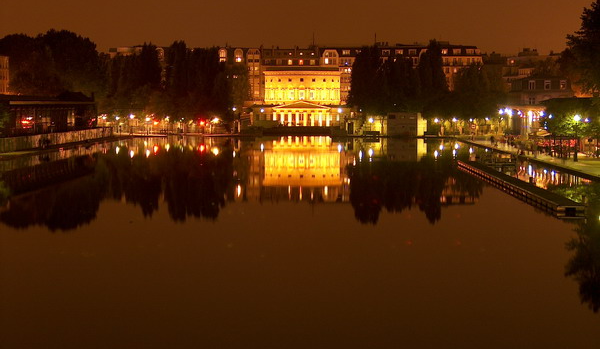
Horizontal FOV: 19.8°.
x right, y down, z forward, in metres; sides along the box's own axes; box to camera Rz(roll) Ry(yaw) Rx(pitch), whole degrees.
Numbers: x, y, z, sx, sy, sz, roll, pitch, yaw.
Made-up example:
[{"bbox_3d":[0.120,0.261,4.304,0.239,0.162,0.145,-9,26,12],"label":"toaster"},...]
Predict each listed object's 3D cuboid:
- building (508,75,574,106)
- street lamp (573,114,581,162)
[{"bbox_3d":[49.808,-13.347,350.944,9.860,12.830,14.000,0,2,1],"label":"building"},{"bbox_3d":[35.769,-4.626,221.679,0.600,6.100,0.600,0,2,1],"label":"street lamp"}]

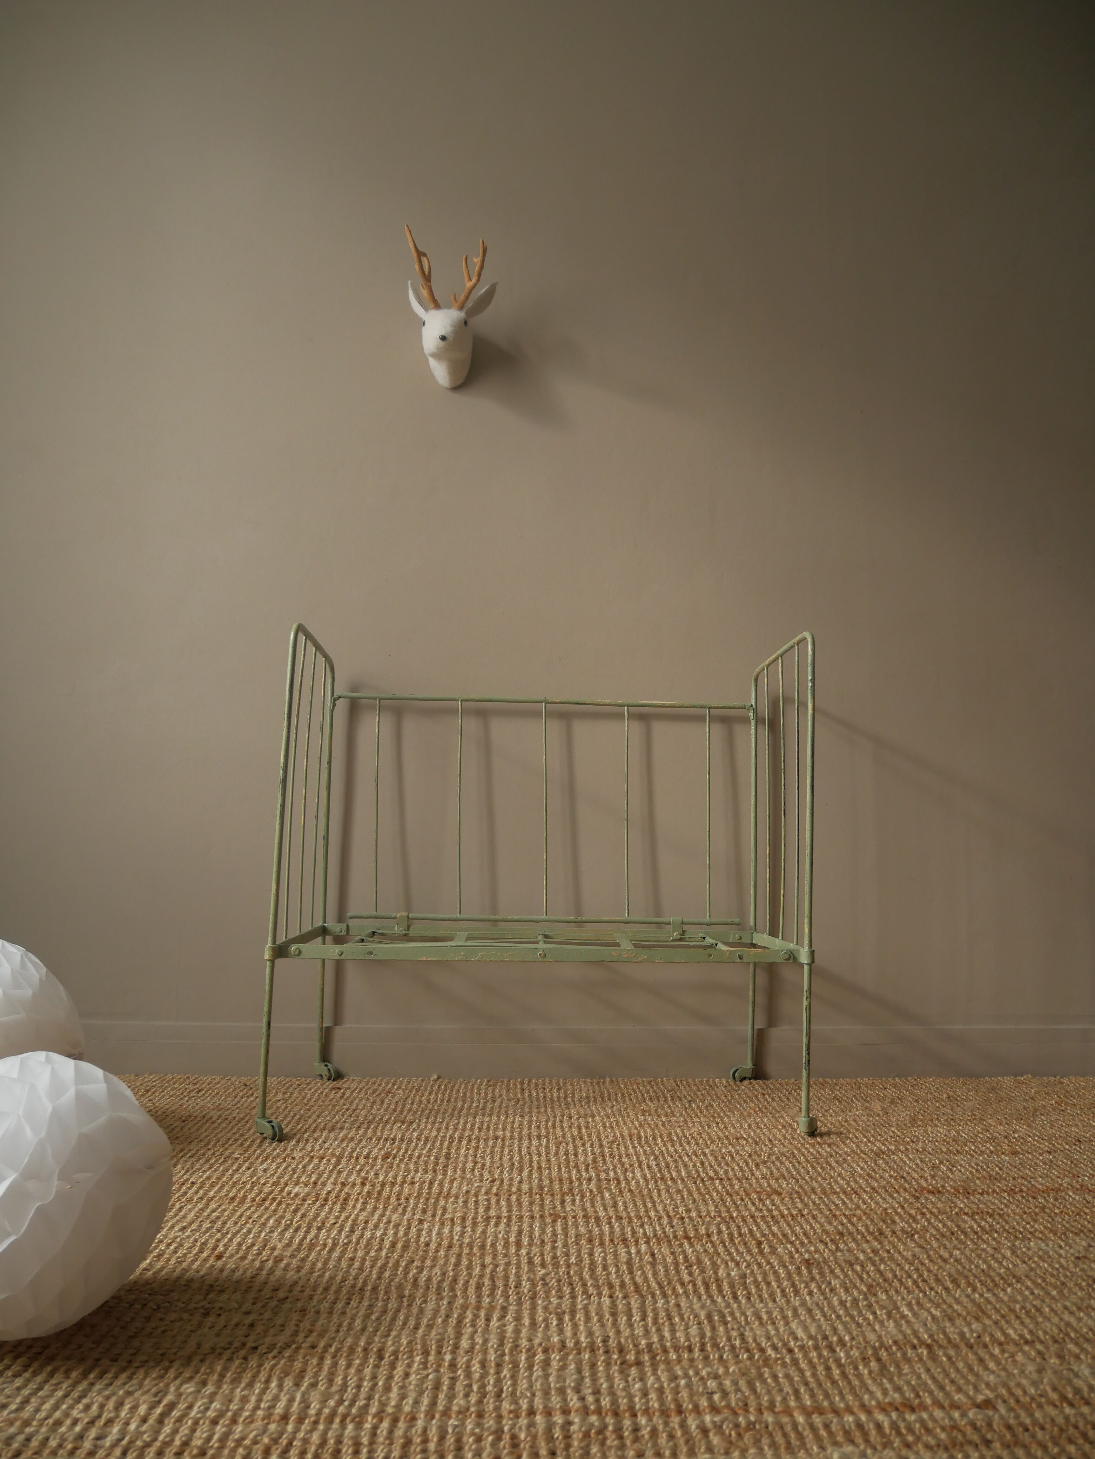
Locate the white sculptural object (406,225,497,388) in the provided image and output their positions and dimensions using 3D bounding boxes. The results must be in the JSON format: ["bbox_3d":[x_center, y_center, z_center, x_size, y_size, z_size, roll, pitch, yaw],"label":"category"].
[{"bbox_3d":[-0.159,-0.716,1.816,0.152,0.263,0.131,1,-6,-1],"label":"white sculptural object"}]

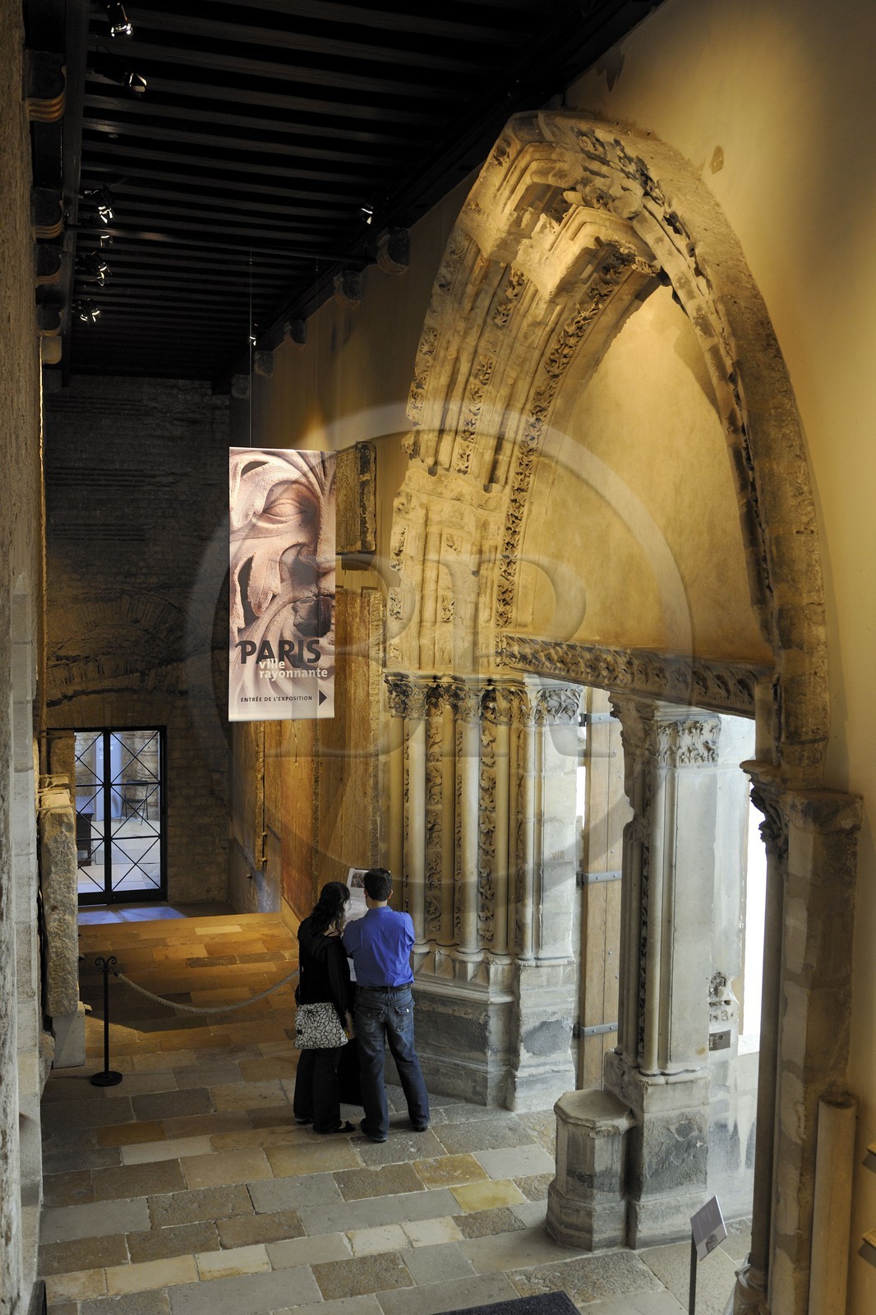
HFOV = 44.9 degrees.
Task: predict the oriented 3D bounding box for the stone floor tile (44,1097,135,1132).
[{"bbox_3d":[-2.346,3.062,7.091,0.598,0.030,0.347,1,5,-14],"label":"stone floor tile"}]

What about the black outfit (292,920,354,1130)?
[{"bbox_3d":[-0.750,2.404,6.992,0.430,1.430,0.360,4,6,35],"label":"black outfit"}]

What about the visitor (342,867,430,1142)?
[{"bbox_3d":[-0.349,2.217,6.914,0.540,1.768,0.500,-1,7,-16],"label":"visitor"}]

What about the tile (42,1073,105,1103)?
[{"bbox_3d":[-2.649,3.144,7.668,0.479,0.035,0.361,-1,4,-15],"label":"tile"}]

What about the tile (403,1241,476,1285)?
[{"bbox_3d":[-0.003,3.276,5.699,0.328,0.030,0.287,0,5,-18],"label":"tile"}]

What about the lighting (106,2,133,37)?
[{"bbox_3d":[-1.478,-2.966,4.926,0.100,0.110,0.150,2,-36,23],"label":"lighting"}]

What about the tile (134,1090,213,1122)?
[{"bbox_3d":[-1.866,3.164,7.457,0.547,0.035,0.385,-1,4,-15],"label":"tile"}]

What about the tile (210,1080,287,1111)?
[{"bbox_3d":[-1.333,3.111,7.476,0.502,0.030,0.380,0,5,-16],"label":"tile"}]

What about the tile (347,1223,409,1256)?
[{"bbox_3d":[-0.329,3.279,5.933,0.320,0.035,0.218,-1,4,-15],"label":"tile"}]

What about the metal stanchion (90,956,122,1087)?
[{"bbox_3d":[-2.393,2.603,7.654,0.230,0.906,0.230,-1,5,-20],"label":"metal stanchion"}]

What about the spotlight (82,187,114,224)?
[{"bbox_3d":[-2.160,-2.881,6.741,0.190,0.220,0.170,2,5,6],"label":"spotlight"}]

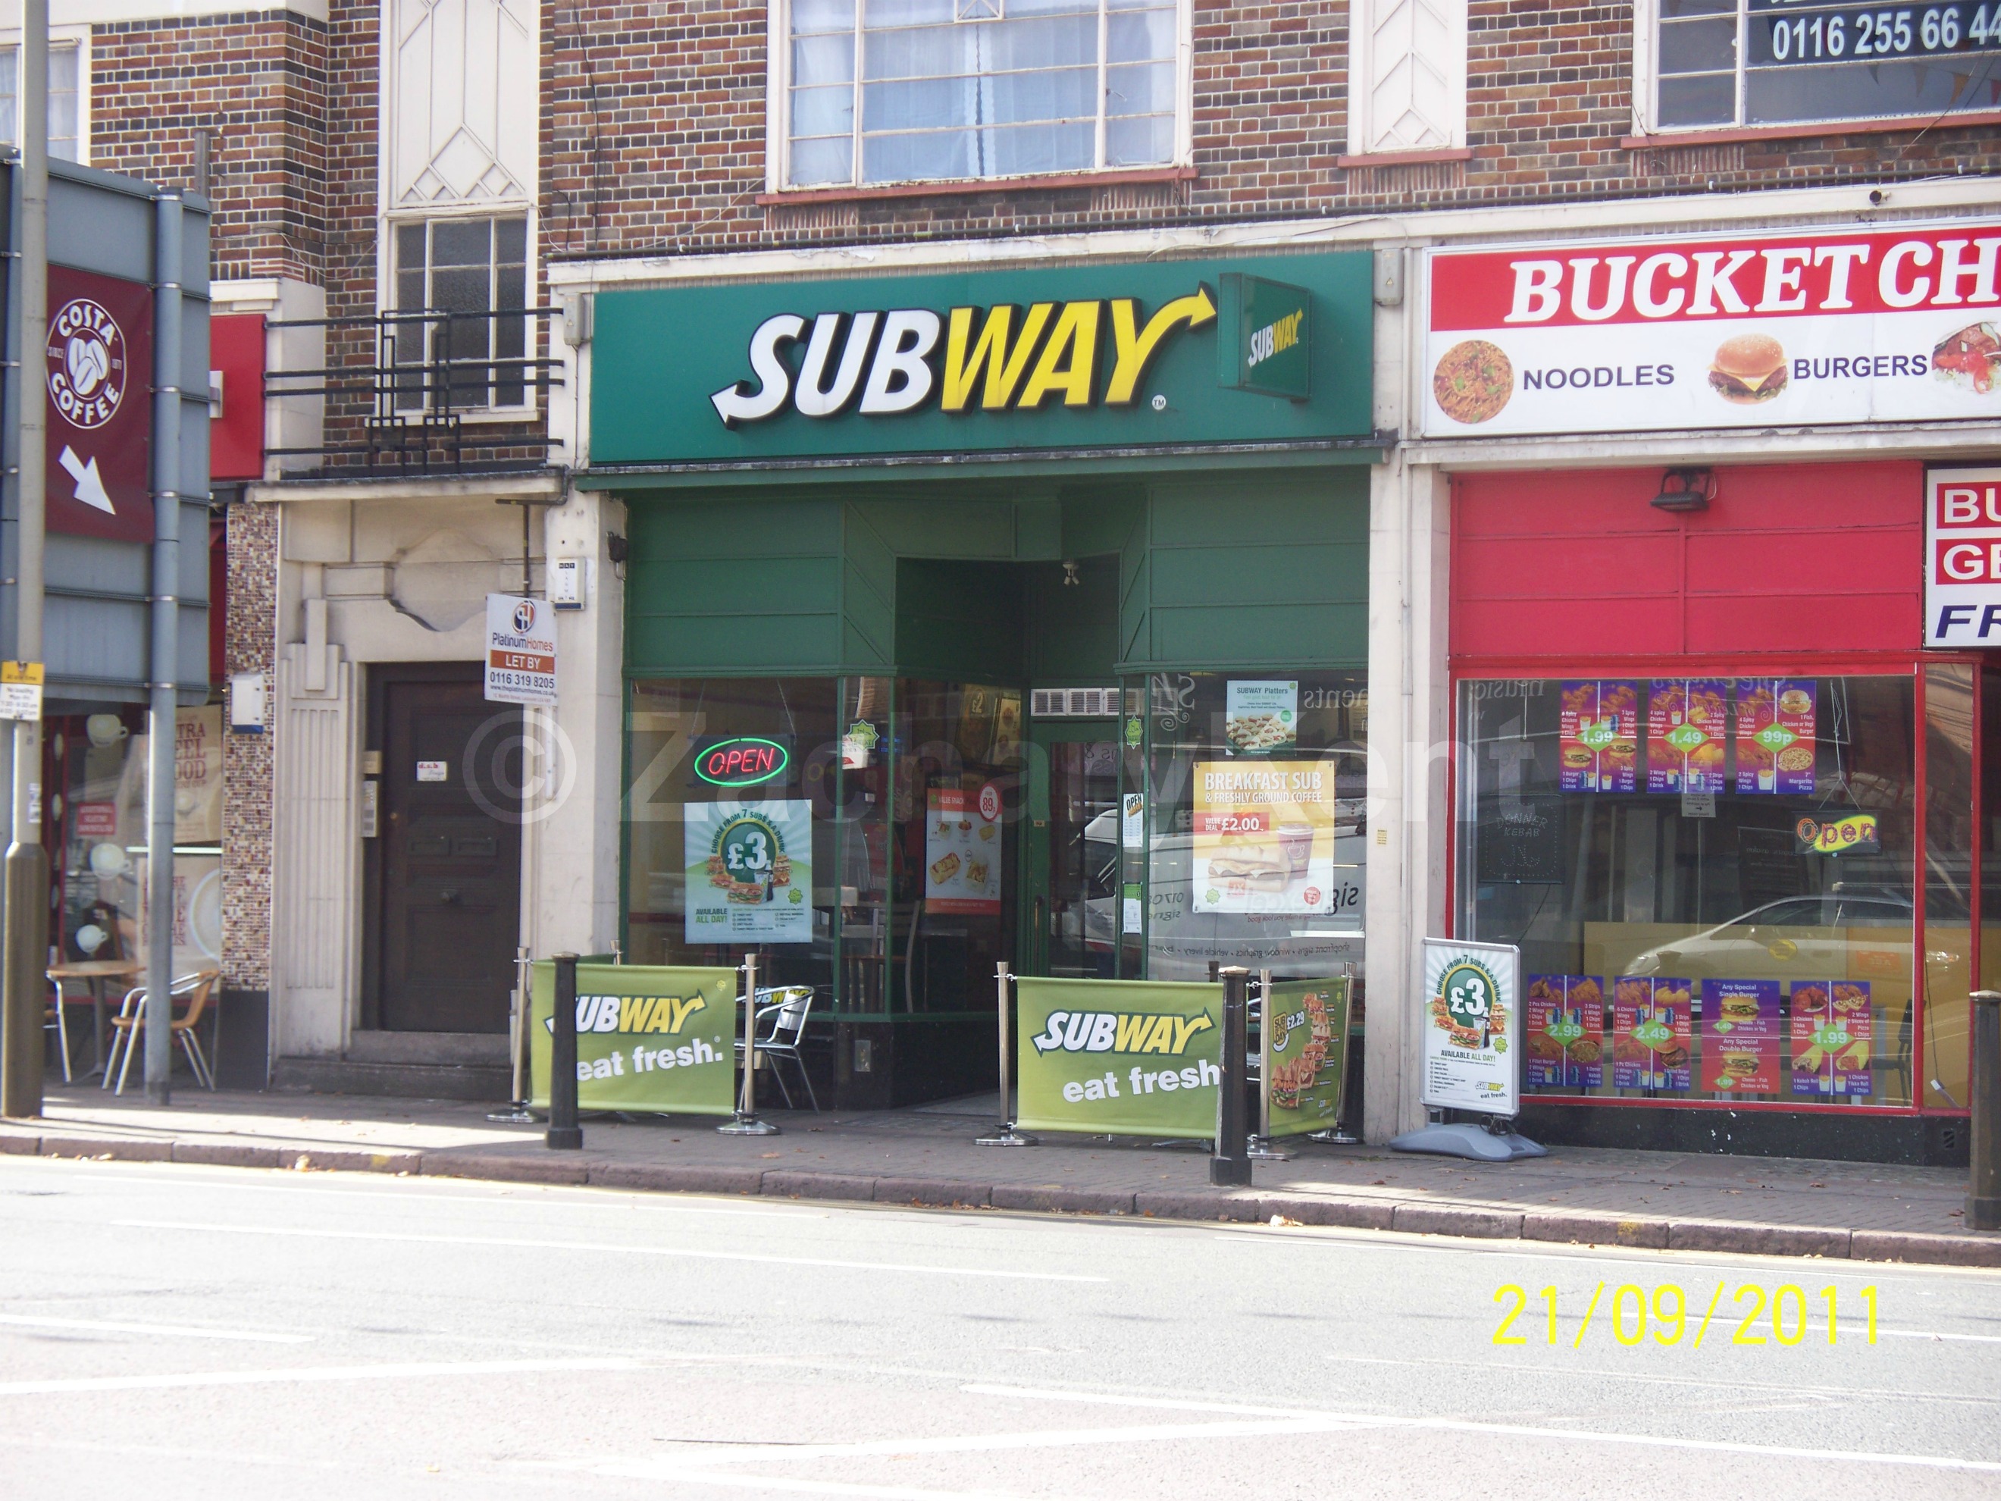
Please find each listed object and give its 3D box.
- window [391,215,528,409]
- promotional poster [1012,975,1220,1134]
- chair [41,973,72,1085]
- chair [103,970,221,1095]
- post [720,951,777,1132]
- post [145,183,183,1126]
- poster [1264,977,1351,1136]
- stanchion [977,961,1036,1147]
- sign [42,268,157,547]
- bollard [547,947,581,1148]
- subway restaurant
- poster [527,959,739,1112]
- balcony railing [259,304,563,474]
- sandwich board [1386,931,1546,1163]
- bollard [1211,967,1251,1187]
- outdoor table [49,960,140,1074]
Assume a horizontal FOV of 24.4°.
[{"bbox_3d":[-3.306,-2.680,28.263,1.010,1.170,0.100,0,-2,28],"label":"window"},{"bbox_3d":[0.697,1.620,24.295,1.370,0.810,0.030,0,-2,28],"label":"promotional poster"},{"bbox_3d":[-6.013,1.656,28.367,0.540,0.730,0.580,1,-2,-24],"label":"chair"},{"bbox_3d":[-5.096,1.702,28.100,0.590,0.735,0.540,1,-2,-22],"label":"chair"},{"bbox_3d":[-1.369,1.601,25.341,0.340,0.960,0.340,1,-1,0],"label":"post"},{"bbox_3d":[-4.889,-0.614,27.120,0.140,5.340,0.140,0,-2,28],"label":"post"},{"bbox_3d":[1.609,1.609,24.342,0.030,0.800,0.930,0,-2,28],"label":"poster"},{"bbox_3d":[0.024,1.572,24.150,0.310,0.940,0.310,1,-2,0],"label":"stanchion"},{"bbox_3d":[-5.075,-1.929,25.791,0.030,1.469,1.121,0,-2,27],"label":"sign"},{"bbox_3d":[-2.219,1.526,23.608,0.180,1.000,0.180,1,-1,0],"label":"bollard"},{"bbox_3d":[0.212,-0.237,26.462,5.022,4.764,2.800,0,-2,28],"label":"subway restaurant"},{"bbox_3d":[-2.010,1.582,25.352,1.306,0.798,0.040,0,-2,27],"label":"poster"},{"bbox_3d":[-3.515,-2.119,27.635,2.159,0.954,0.100,0,-2,27],"label":"balcony railing"},{"bbox_3d":[2.449,1.538,24.043,0.680,1.100,0.500,-1,-2,44],"label":"sandwich board"},{"bbox_3d":[1.084,1.521,21.610,0.180,1.010,0.180,0,-2,28],"label":"bollard"},{"bbox_3d":[-5.564,1.689,28.490,0.630,0.700,0.630,1,-2,0],"label":"outdoor table"}]

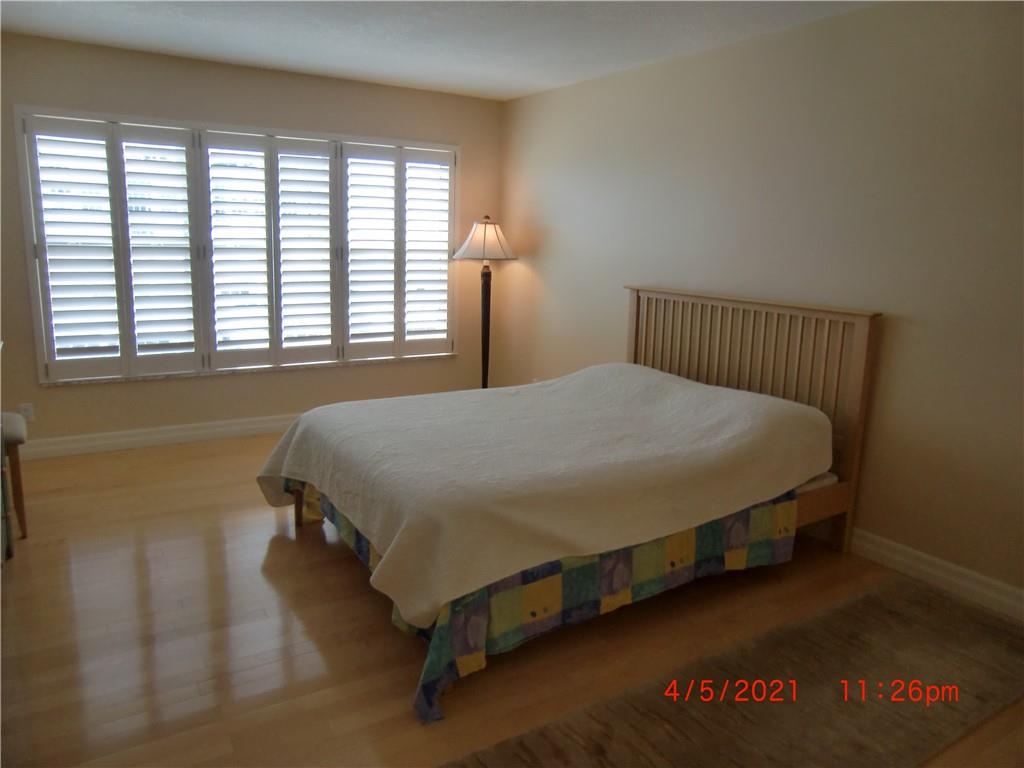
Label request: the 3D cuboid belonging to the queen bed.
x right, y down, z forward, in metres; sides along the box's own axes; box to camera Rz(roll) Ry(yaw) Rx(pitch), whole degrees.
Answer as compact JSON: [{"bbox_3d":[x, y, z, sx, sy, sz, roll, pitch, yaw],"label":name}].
[{"bbox_3d":[0.208,0.186,3.306,2.238,1.114,1.740,-6,14,-31],"label":"queen bed"}]

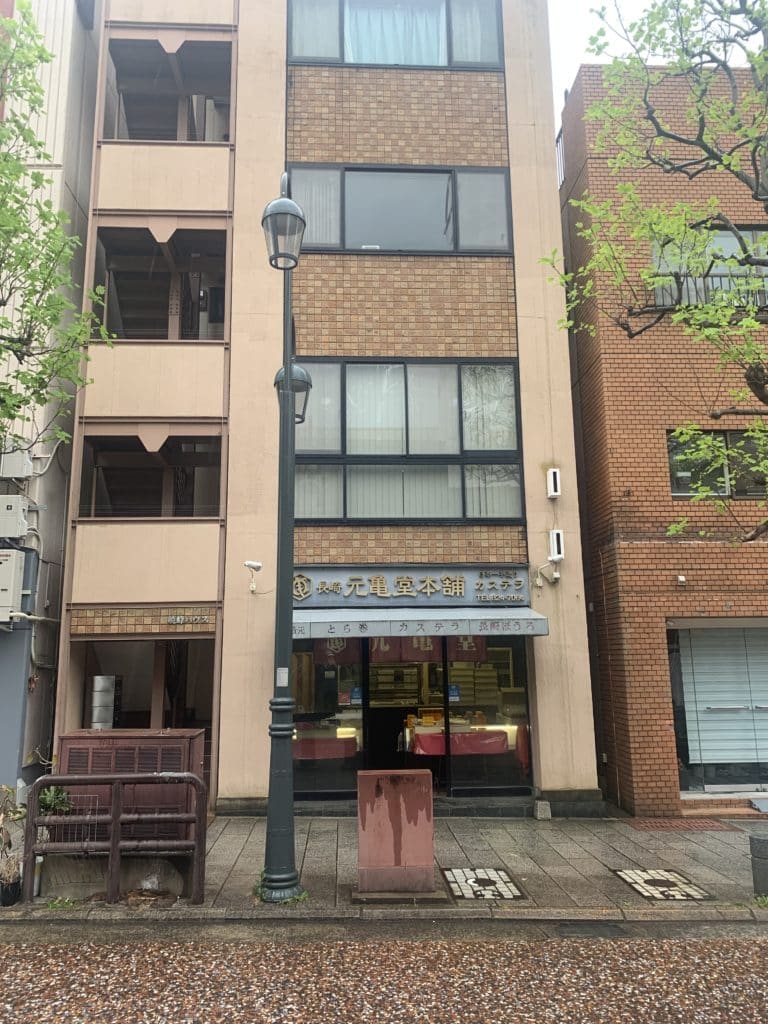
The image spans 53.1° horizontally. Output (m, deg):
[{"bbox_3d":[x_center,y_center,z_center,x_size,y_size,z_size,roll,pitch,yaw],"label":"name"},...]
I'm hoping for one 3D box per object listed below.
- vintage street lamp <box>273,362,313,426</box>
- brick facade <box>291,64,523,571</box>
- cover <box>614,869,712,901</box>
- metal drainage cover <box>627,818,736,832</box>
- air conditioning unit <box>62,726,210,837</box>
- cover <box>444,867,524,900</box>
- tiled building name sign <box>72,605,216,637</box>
[{"bbox_3d":[-0.946,-1.245,8.032,0.390,0.610,0.390,0,-11,-3],"label":"vintage street lamp"},{"bbox_3d":[0.252,-2.906,10.737,3.175,7.366,0.200,0,-11,-3],"label":"brick facade"},{"bbox_3d":[2.494,3.334,6.848,0.580,0.040,0.900,2,-10,-3],"label":"cover"},{"bbox_3d":[3.604,3.810,9.310,1.200,0.050,0.680,2,-10,-3],"label":"metal drainage cover"},{"bbox_3d":[-2.225,2.447,6.834,1.130,0.920,0.640,0,-11,-3],"label":"air conditioning unit"},{"bbox_3d":[0.854,3.284,6.755,0.580,0.040,0.900,2,-10,-3],"label":"cover"},{"bbox_3d":[-2.960,1.351,9.515,1.759,0.320,0.100,0,-11,-3],"label":"tiled building name sign"}]

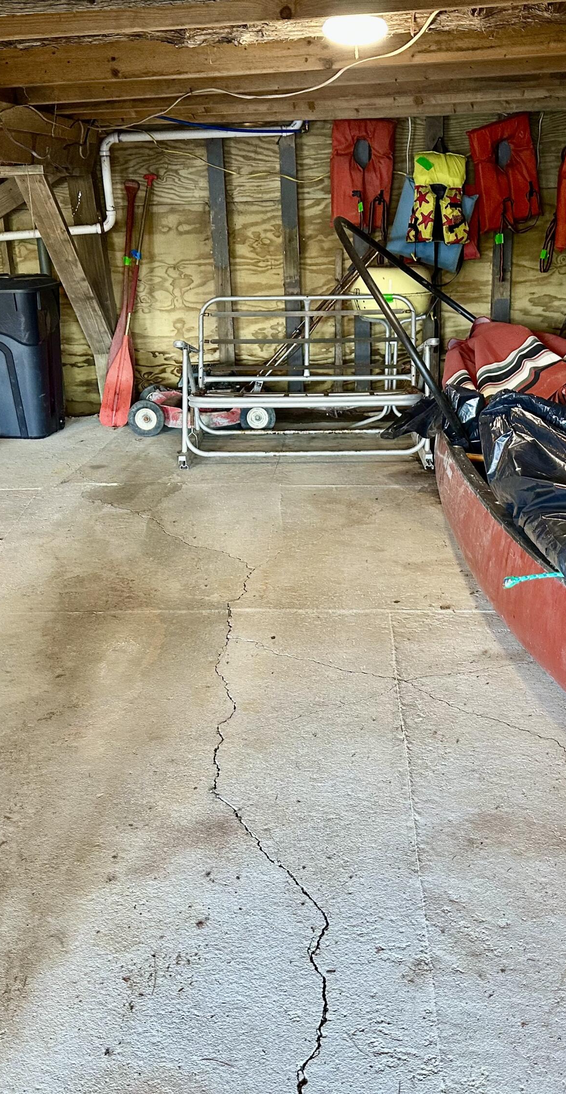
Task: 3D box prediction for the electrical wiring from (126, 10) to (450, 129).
[{"bbox_3d":[-0.041,-1.832,4.017,0.378,0.136,2.796,-11,22,-24],"label":"electrical wiring"}]

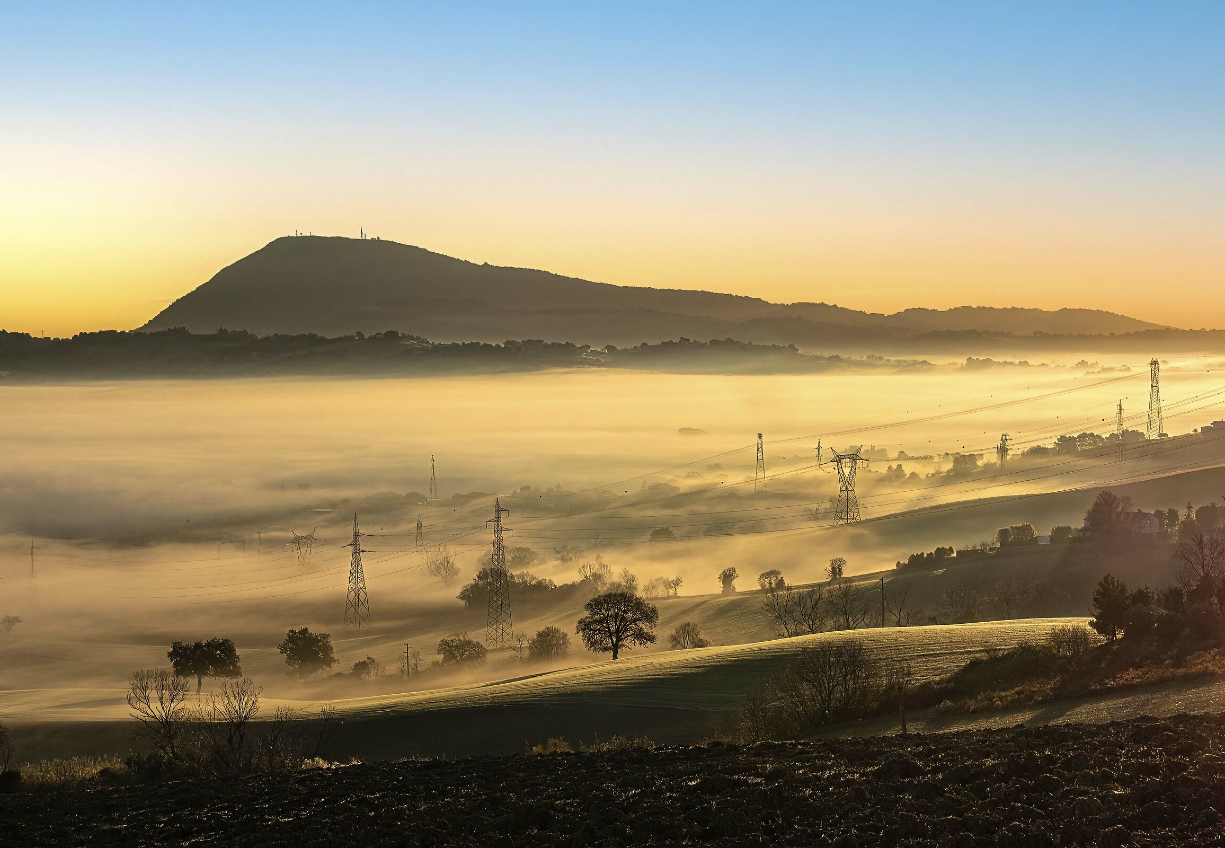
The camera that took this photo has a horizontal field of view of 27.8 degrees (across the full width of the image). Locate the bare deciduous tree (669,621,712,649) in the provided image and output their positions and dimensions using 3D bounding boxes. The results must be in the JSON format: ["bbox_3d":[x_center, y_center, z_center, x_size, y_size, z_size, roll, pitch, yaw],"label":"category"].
[{"bbox_3d":[14.670,39.860,465.000,7.850,5.700,7.060,0,2,0],"label":"bare deciduous tree"}]

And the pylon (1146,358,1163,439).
[{"bbox_3d":[296.180,-13.840,1350.000,9.000,44.000,17.000,1,2,19],"label":"pylon"}]

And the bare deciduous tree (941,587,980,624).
[{"bbox_3d":[69.810,36.610,495.000,8.150,7.960,7.340,0,2,0],"label":"bare deciduous tree"}]

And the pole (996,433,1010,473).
[{"bbox_3d":[197.640,14.820,1250.000,7.000,19.800,5.000,0,2,0],"label":"pole"}]

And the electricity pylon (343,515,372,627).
[{"bbox_3d":[-67.120,38.540,650.000,5.200,30.300,7.000,-2,3,-45],"label":"electricity pylon"}]

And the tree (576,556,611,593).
[{"bbox_3d":[-5.420,43.380,710.000,9.900,10.700,9.000,0,2,0],"label":"tree"}]

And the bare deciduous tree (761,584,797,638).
[{"bbox_3d":[31.050,34.760,460.000,6.900,10.000,6.800,0,2,0],"label":"bare deciduous tree"}]

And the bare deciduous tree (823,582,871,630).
[{"bbox_3d":[43.710,33.750,460.000,8.800,9.300,8.200,0,2,0],"label":"bare deciduous tree"}]

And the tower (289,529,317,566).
[{"bbox_3d":[-158.450,70.195,1270.000,8.500,32.000,19.500,2,3,38],"label":"tower"}]

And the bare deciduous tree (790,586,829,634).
[{"bbox_3d":[35.890,34.050,450.000,7.230,9.130,6.510,0,2,0],"label":"bare deciduous tree"}]

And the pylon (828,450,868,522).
[{"bbox_3d":[98.831,26.129,1040.000,19.500,33.000,8.500,-2,3,-40],"label":"pylon"}]

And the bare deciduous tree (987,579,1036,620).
[{"bbox_3d":[81.470,36.030,505.000,10.150,8.730,9.130,0,2,0],"label":"bare deciduous tree"}]

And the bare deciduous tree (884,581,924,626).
[{"bbox_3d":[53.660,33.290,455.000,7.310,8.780,6.580,0,2,0],"label":"bare deciduous tree"}]

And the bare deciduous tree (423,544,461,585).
[{"bbox_3d":[-53.750,44.370,780.000,11.800,13.700,11.000,0,2,0],"label":"bare deciduous tree"}]

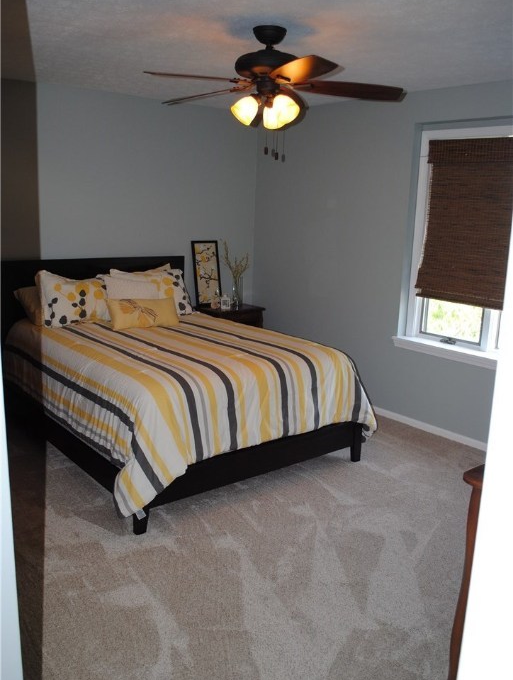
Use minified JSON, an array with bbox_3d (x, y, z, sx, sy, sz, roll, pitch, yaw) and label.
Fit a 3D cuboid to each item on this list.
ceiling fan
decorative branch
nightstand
[{"bbox_3d":[0.037,-1.232,3.048,1.290,0.466,1.290,-8,16,-39],"label":"ceiling fan"},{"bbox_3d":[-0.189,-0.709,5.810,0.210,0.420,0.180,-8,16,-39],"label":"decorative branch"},{"bbox_3d":[-0.275,0.053,5.871,0.620,0.680,0.370,-8,16,-39],"label":"nightstand"}]

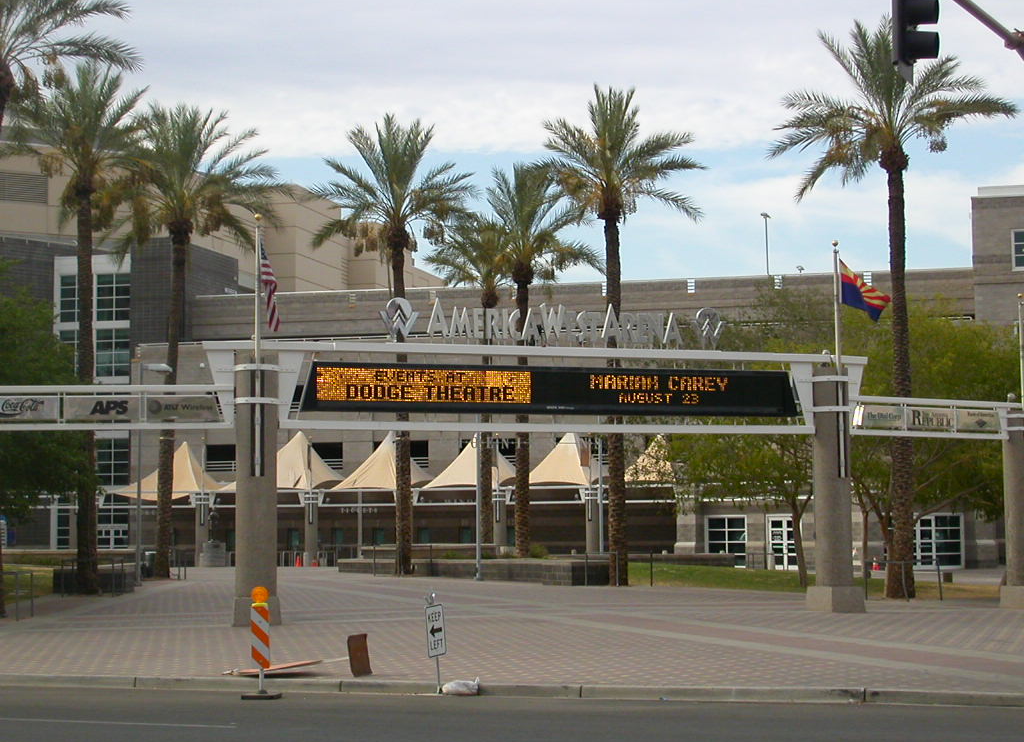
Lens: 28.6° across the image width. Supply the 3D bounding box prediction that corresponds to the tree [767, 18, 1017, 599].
[{"bbox_3d":[8.947,-1.548,47.299,5.800,13.741,5.800,0,-4,0],"label":"tree"}]

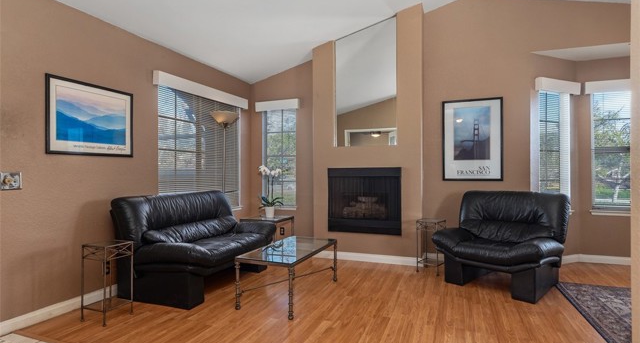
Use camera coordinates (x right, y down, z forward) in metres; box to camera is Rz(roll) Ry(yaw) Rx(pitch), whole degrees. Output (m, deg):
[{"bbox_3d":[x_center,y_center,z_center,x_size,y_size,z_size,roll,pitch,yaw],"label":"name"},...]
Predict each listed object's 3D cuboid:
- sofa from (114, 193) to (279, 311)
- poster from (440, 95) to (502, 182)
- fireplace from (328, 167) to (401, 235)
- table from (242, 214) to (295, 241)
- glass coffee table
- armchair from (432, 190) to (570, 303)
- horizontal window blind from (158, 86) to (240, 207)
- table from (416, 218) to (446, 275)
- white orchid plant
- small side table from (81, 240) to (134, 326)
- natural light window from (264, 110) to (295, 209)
[{"bbox_3d":[-1.131,0.674,3.622,0.963,0.907,1.635,0,0,22],"label":"sofa"},{"bbox_3d":[1.788,-0.364,4.176,0.655,0.958,0.028,0,0,22],"label":"poster"},{"bbox_3d":[0.587,0.364,4.498,0.925,0.809,0.291,0,0,22],"label":"fireplace"},{"bbox_3d":[-0.685,0.874,4.717,0.532,0.504,0.504,0,0,22],"label":"table"},{"bbox_3d":[-0.251,0.909,3.255,0.532,0.428,1.042,0,0,22],"label":"glass coffee table"},{"bbox_3d":[1.792,0.660,3.523,0.963,0.907,1.120,0,0,-43],"label":"armchair"},{"bbox_3d":[-1.411,-0.198,4.375,0.056,1.400,1.422,0,0,22],"label":"horizontal window blind"},{"bbox_3d":[1.243,0.830,3.956,0.258,0.573,0.258,0,0,42],"label":"table"},{"bbox_3d":[-0.684,0.208,4.854,0.291,0.594,0.246,0,0,22],"label":"white orchid plant"},{"bbox_3d":[-1.633,0.843,2.741,0.269,0.573,0.269,0,0,22],"label":"small side table"},{"bbox_3d":[-0.581,-0.181,5.114,0.560,1.394,0.090,0,0,22],"label":"natural light window"}]

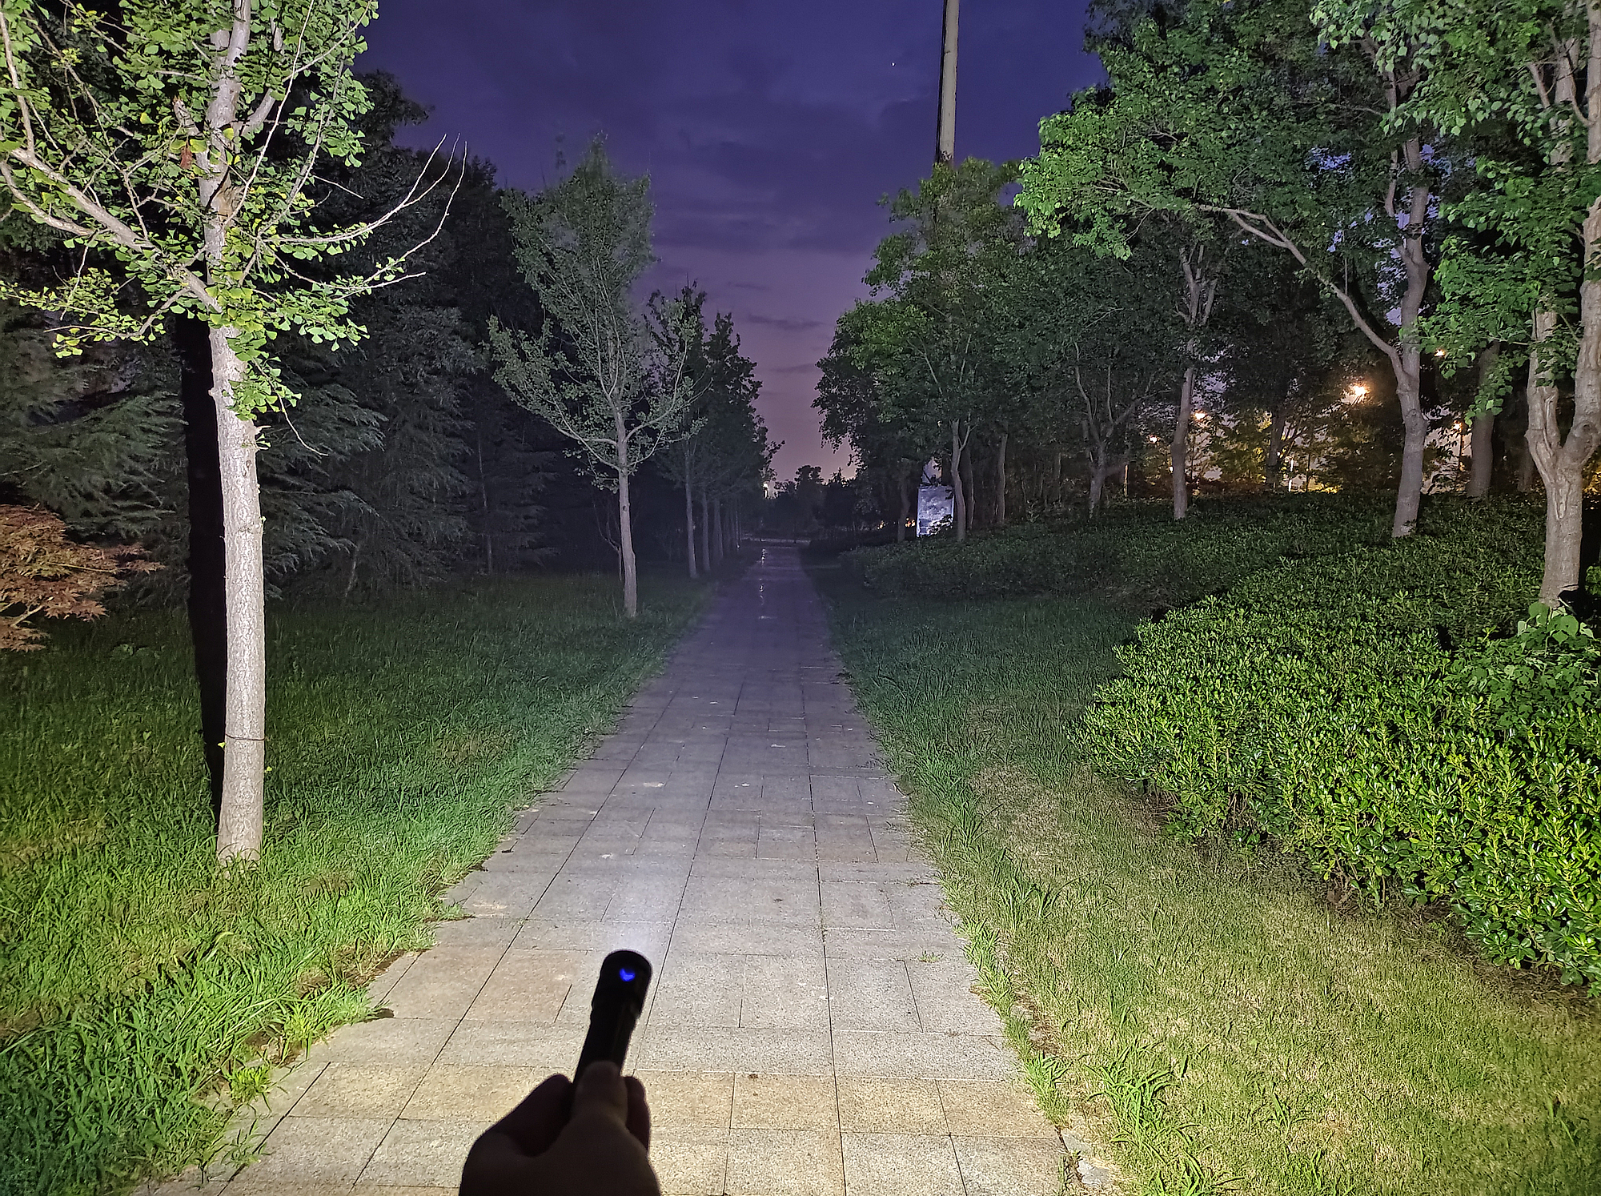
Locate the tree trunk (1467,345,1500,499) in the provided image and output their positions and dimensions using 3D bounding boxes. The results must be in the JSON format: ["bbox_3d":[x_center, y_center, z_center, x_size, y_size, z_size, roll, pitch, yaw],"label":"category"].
[{"bbox_3d":[8.428,-2.127,13.704,0.380,1.999,0.300,1,4,0],"label":"tree trunk"}]

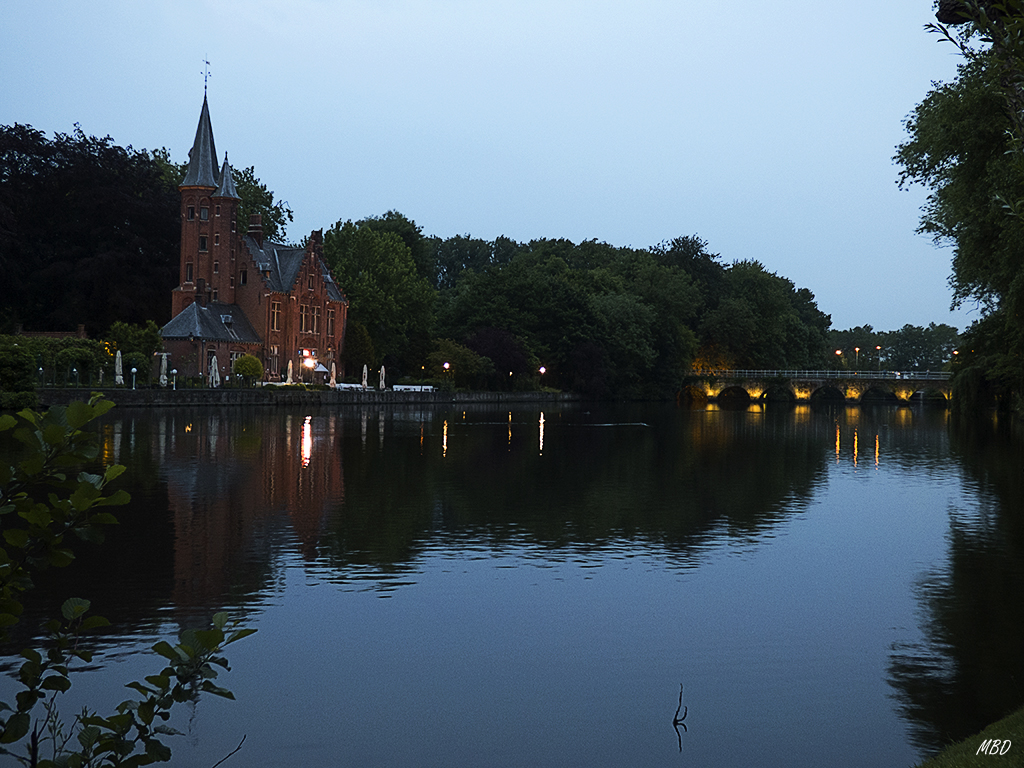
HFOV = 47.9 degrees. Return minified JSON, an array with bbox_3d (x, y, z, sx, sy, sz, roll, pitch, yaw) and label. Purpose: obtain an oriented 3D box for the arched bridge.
[{"bbox_3d":[47.440,0.460,178.000,42.000,5.000,5.000,1,0,14],"label":"arched bridge"}]

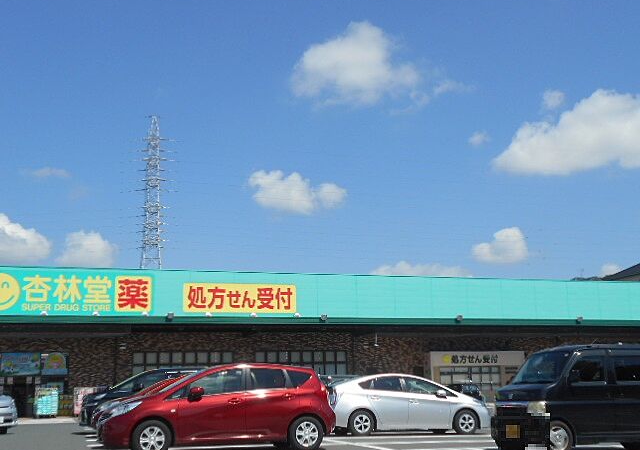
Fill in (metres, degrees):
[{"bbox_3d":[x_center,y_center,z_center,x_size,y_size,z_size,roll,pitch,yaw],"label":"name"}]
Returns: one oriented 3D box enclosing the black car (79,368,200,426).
[{"bbox_3d":[-4.280,4.950,23.050,4.820,1.790,1.820,2,-12,-16],"label":"black car"}]

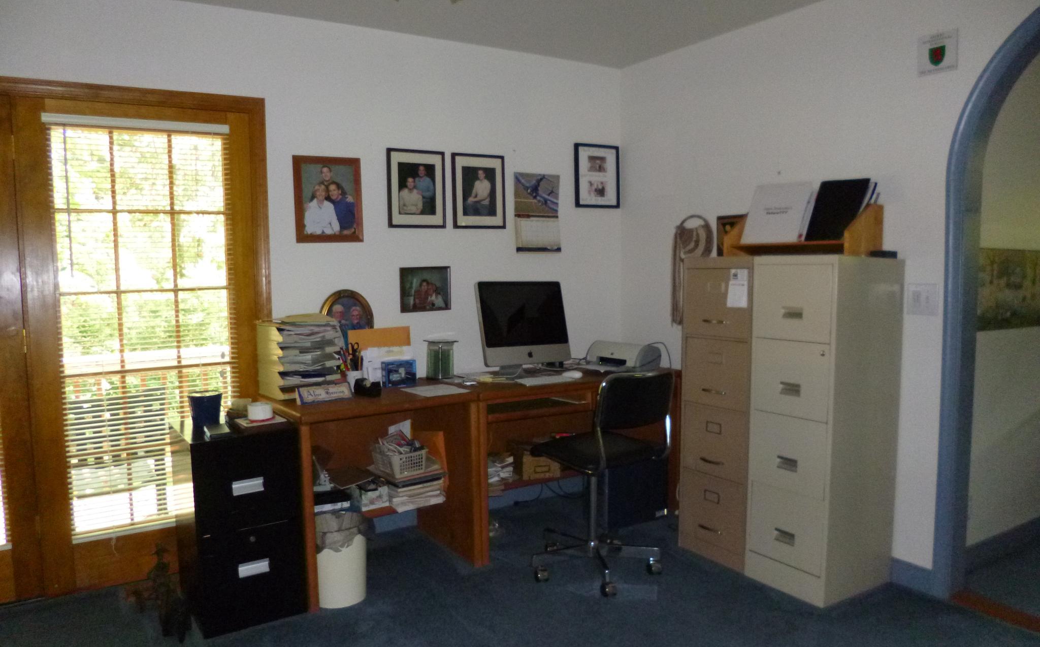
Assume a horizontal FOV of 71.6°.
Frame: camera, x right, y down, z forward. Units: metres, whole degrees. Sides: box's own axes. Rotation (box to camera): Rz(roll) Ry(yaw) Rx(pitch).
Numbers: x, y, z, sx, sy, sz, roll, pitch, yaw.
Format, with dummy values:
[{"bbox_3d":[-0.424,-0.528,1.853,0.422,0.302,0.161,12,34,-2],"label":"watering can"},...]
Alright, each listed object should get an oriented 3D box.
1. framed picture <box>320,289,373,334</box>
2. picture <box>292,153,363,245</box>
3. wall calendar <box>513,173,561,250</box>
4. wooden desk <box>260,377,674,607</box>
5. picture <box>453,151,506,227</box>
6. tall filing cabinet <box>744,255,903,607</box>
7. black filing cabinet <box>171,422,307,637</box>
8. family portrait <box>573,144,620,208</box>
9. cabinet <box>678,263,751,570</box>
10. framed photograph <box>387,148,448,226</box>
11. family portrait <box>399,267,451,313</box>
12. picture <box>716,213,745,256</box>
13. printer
[{"bbox_3d":[-0.811,0.004,3.386,0.255,0.315,0.027,-4,6,-32],"label":"framed picture"},{"bbox_3d":[-0.856,-0.556,3.248,0.312,0.388,0.022,-4,6,-32],"label":"picture"},{"bbox_3d":[0.102,-0.599,3.920,0.290,0.424,0.012,-4,6,-32],"label":"wall calendar"},{"bbox_3d":[-0.138,0.638,3.428,1.944,0.762,0.613,-4,6,-32],"label":"wooden desk"},{"bbox_3d":[-0.199,-0.667,3.656,0.311,0.375,0.022,-4,6,-32],"label":"picture"},{"bbox_3d":[1.208,0.390,2.890,0.430,1.321,0.381,-4,6,-32],"label":"tall filing cabinet"},{"bbox_3d":[-1.094,0.742,2.779,0.381,0.721,0.435,-4,6,-35],"label":"black filing cabinet"},{"bbox_3d":[0.445,-0.837,4.110,0.318,0.356,0.022,-4,6,-32],"label":"family portrait"},{"bbox_3d":[1.008,0.368,3.205,0.438,1.319,0.379,-4,6,-32],"label":"cabinet"},{"bbox_3d":[-0.489,-0.647,3.474,0.306,0.375,0.022,-4,6,-32],"label":"framed photograph"},{"bbox_3d":[-0.467,-0.170,3.592,0.274,0.220,0.022,-4,6,-32],"label":"family portrait"},{"bbox_3d":[1.050,-0.407,3.498,0.022,0.235,0.245,-4,6,-32],"label":"picture"},{"bbox_3d":[0.538,0.151,3.791,0.205,0.132,0.400,-4,6,-32],"label":"printer"}]

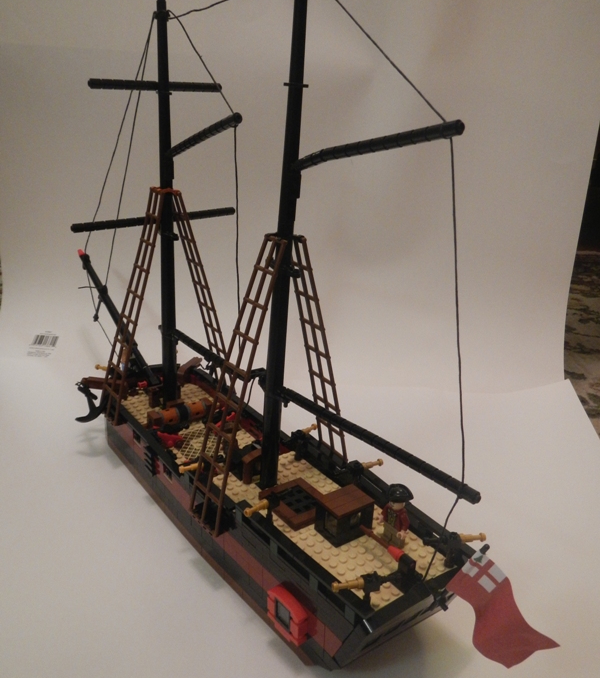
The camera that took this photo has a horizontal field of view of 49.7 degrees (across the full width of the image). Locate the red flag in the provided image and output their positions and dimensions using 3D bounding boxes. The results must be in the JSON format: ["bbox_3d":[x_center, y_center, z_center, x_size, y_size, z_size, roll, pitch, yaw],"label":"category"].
[{"bbox_3d":[0.101,0.141,0.332,0.014,0.044,0.055,-13,50,-34],"label":"red flag"}]

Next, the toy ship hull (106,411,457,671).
[{"bbox_3d":[-0.052,0.112,0.540,0.104,0.076,0.424,-13,26,-34],"label":"toy ship hull"}]

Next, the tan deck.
[{"bbox_3d":[-0.051,0.103,0.536,0.088,0.024,0.388,-13,26,-34],"label":"tan deck"}]

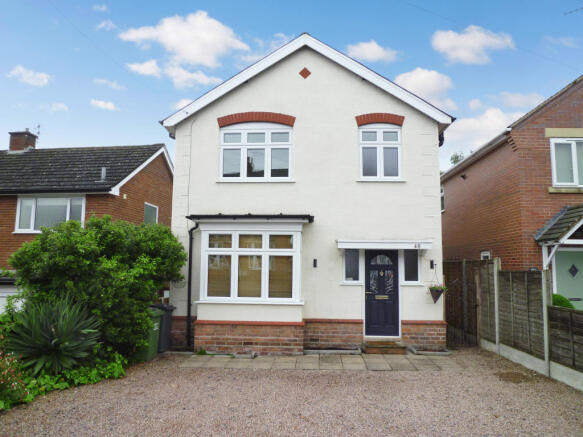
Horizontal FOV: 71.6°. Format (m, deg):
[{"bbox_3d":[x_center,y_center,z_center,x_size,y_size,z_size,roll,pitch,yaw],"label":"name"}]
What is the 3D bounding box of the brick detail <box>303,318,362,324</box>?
[{"bbox_3d":[0.940,2.316,9.119,1.334,0.114,0.120,0,-6,4],"label":"brick detail"}]

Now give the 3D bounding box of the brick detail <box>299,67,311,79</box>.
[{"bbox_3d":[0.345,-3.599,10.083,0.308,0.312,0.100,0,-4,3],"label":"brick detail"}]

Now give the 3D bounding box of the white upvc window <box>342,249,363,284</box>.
[{"bbox_3d":[1.467,1.153,9.709,0.475,0.872,0.100,0,-4,3],"label":"white upvc window"}]

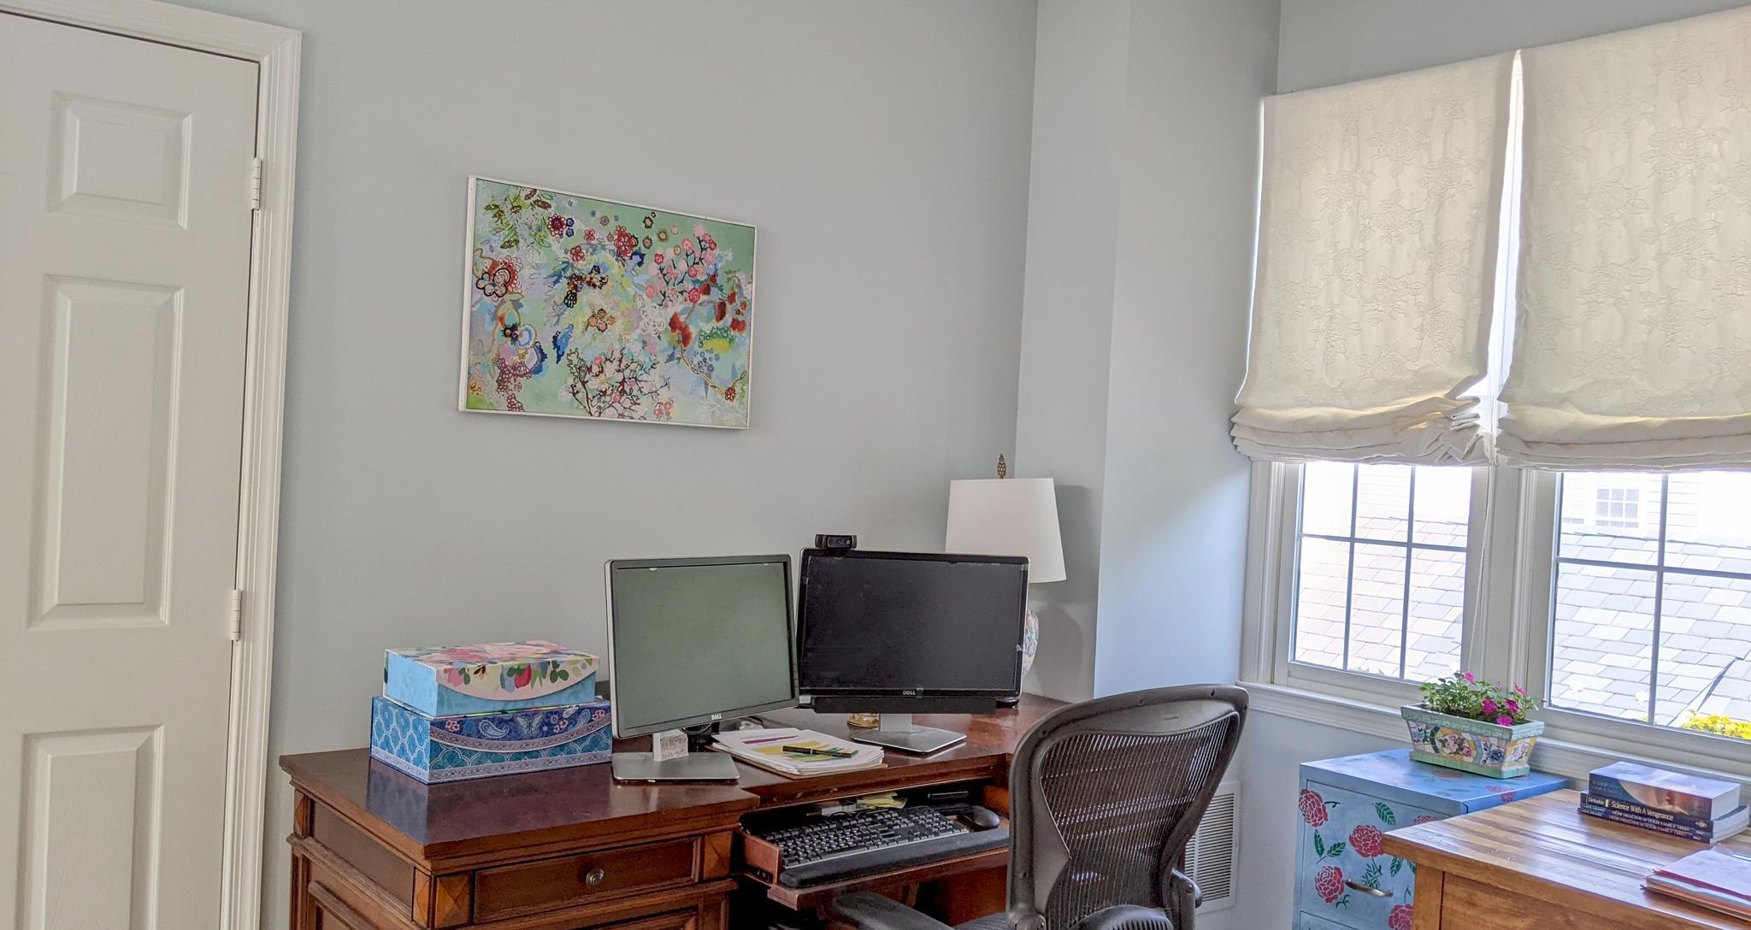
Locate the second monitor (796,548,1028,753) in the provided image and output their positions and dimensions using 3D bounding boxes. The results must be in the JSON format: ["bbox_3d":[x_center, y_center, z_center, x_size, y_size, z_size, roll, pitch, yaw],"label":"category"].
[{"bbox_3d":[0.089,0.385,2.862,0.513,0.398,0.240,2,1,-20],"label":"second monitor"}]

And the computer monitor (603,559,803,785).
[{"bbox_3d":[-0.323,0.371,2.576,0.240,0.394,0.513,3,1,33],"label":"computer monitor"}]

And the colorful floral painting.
[{"bbox_3d":[-0.548,-0.326,2.911,0.663,0.463,0.032,2,1,-38],"label":"colorful floral painting"}]

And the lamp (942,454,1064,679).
[{"bbox_3d":[0.312,0.283,3.330,0.297,0.607,0.297,3,1,0],"label":"lamp"}]

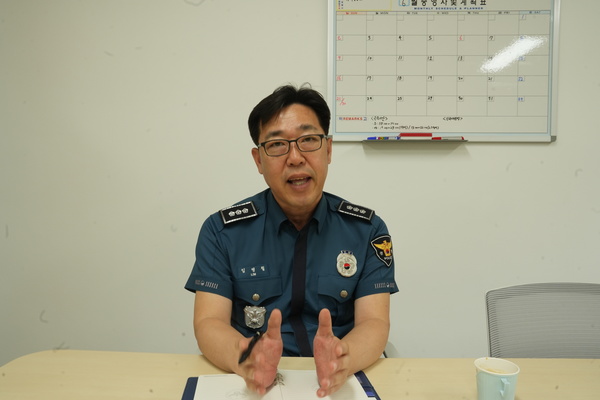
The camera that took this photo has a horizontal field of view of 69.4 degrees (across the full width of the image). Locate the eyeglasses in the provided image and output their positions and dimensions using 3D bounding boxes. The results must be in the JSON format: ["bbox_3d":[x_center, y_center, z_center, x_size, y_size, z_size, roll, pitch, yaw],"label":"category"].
[{"bbox_3d":[-0.015,-0.119,0.970,0.146,0.043,0.140,-7,6,1],"label":"eyeglasses"}]

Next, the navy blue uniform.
[{"bbox_3d":[-0.020,0.195,1.065,0.500,0.470,0.280,0,3,0],"label":"navy blue uniform"}]

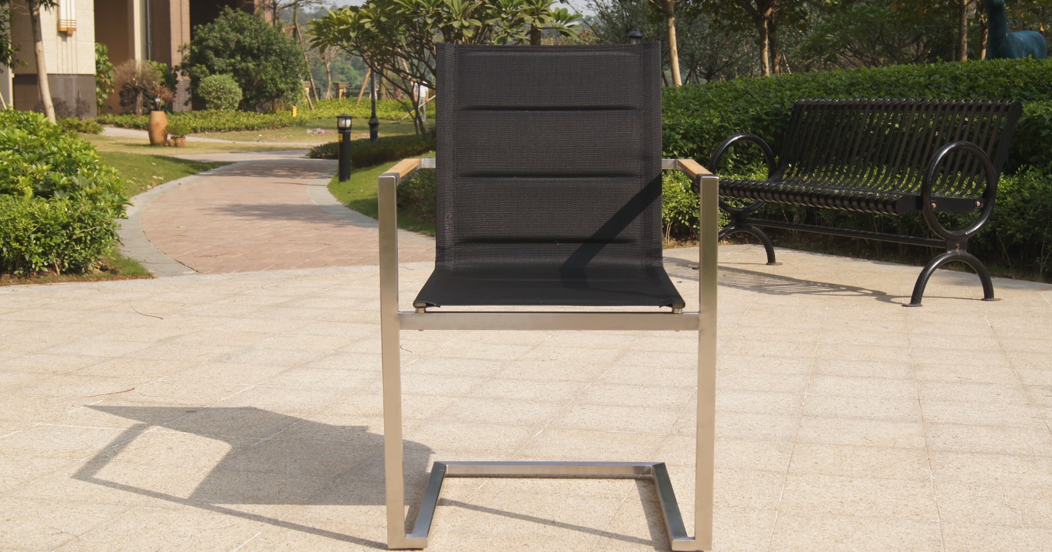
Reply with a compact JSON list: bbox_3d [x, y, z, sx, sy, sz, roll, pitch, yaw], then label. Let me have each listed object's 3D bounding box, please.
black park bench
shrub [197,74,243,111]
[{"bbox_3d":[1.454,-0.391,6.097,0.650,0.840,1.620,-3,8,-26],"label":"black park bench"},{"bbox_3d":[-8.029,-4.791,34.500,1.187,1.036,1.187,0,7,0],"label":"shrub"}]

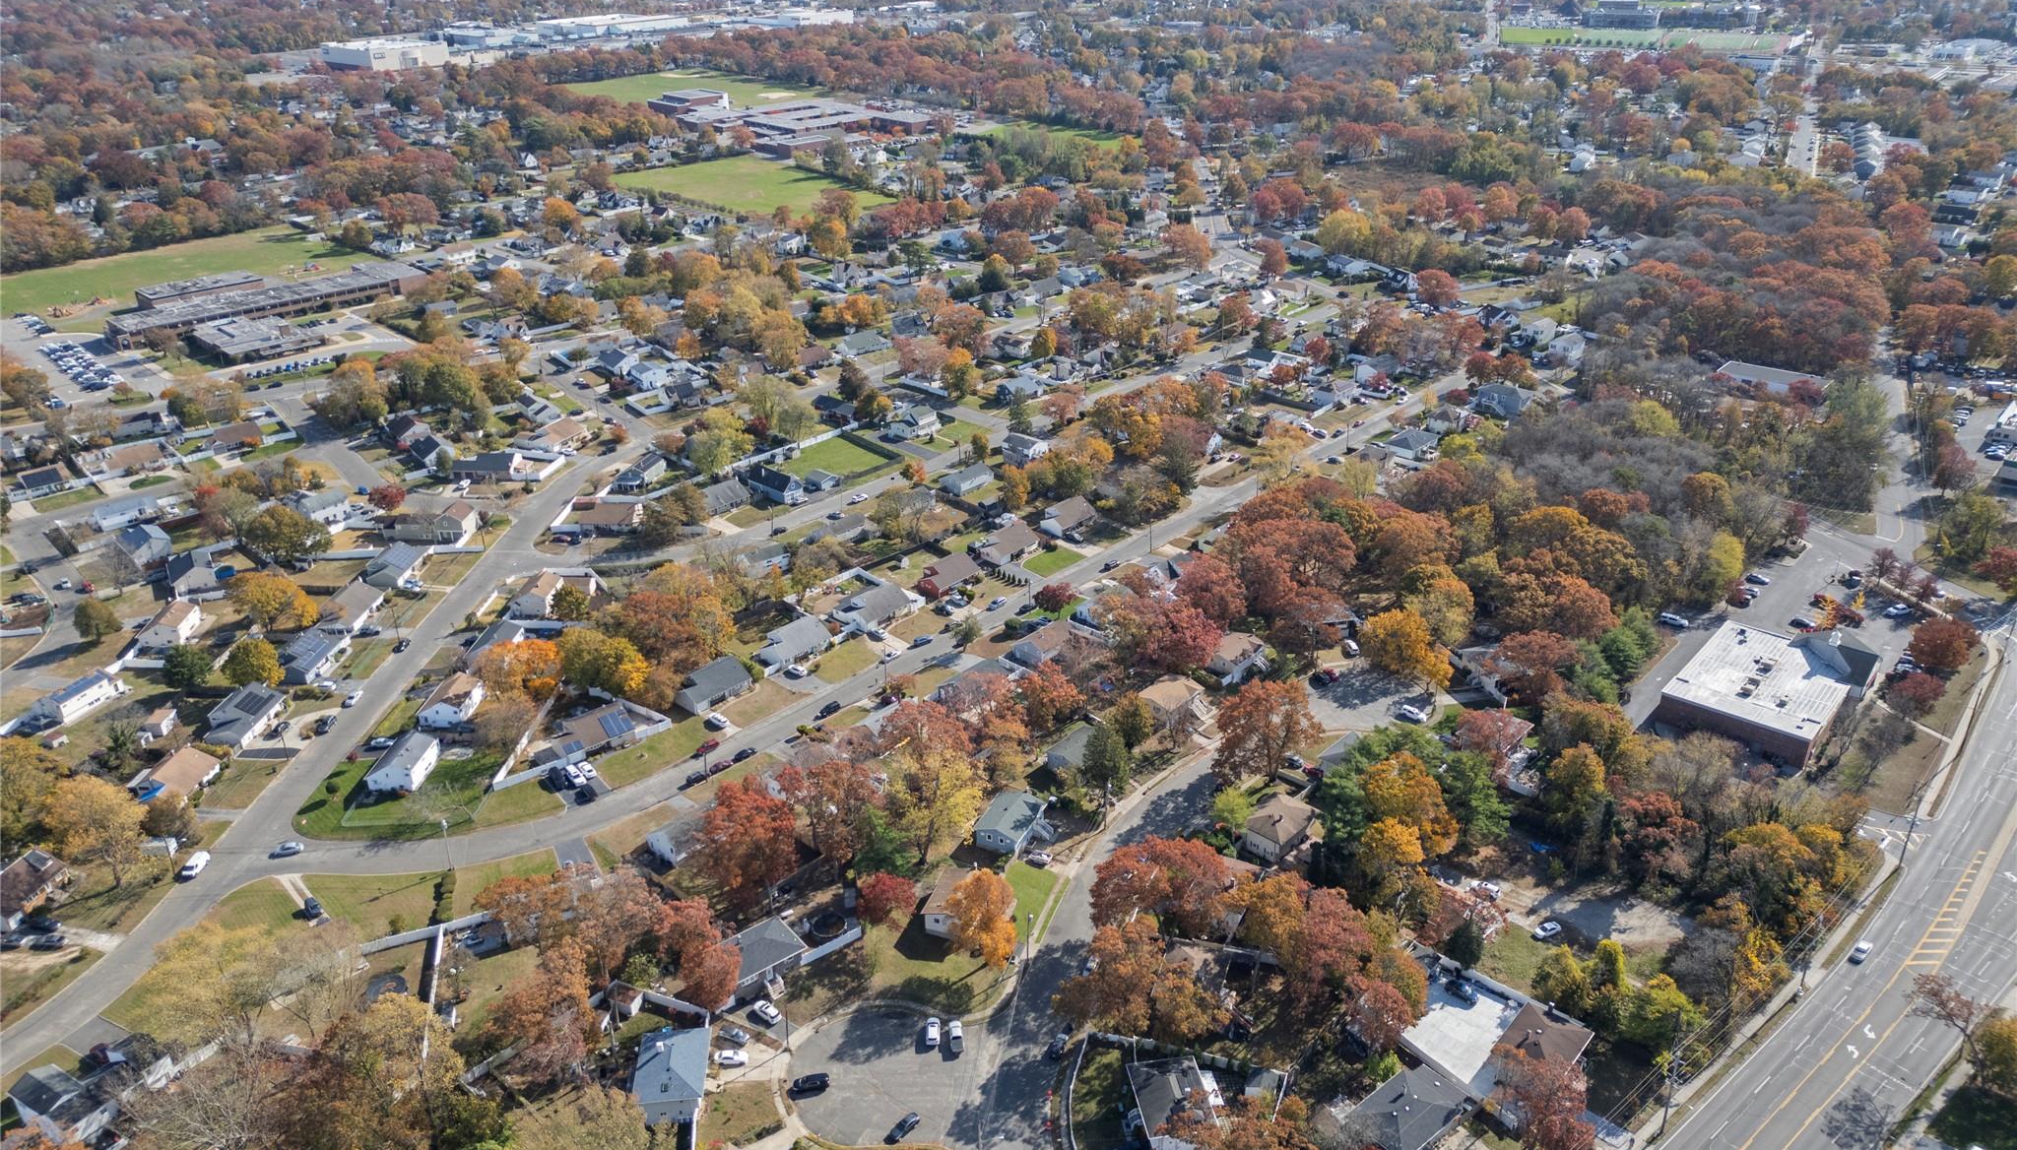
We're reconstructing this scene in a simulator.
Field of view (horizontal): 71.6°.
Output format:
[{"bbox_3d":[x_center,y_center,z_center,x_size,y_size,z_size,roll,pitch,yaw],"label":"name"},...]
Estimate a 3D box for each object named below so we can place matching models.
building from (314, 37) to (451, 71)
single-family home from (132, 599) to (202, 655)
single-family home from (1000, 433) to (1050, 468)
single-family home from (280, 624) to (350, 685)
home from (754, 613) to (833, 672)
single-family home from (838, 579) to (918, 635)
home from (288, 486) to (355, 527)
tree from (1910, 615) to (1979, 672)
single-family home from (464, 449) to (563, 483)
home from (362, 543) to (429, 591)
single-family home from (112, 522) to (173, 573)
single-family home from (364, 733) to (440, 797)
[{"bbox_3d":[-572.150,-477.990,1283.100,99.540,16.340,68.640,21,34,37],"label":"building"},{"bbox_3d":[-182.970,10.620,305.090,8.200,5.900,11.600,-4,27,-7],"label":"single-family home"},{"bbox_3d":[4.820,-35.110,392.890,10.690,7.330,8.510,20,34,36],"label":"single-family home"},{"bbox_3d":[-147.940,16.960,295.320,10.600,5.000,15.000,2,27,5],"label":"single-family home"},{"bbox_3d":[-45.301,13.504,293.544,10.000,4.900,13.800,22,34,38],"label":"home"},{"bbox_3d":[-30.230,7.120,311.810,10.800,5.000,14.400,22,35,38],"label":"single-family home"},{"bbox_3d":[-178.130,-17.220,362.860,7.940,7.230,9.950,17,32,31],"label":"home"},{"bbox_3d":[189.030,14.500,283.380,12.180,11.880,12.670,-1,27,0],"label":"tree"},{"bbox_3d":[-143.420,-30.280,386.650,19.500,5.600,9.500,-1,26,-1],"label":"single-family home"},{"bbox_3d":[-146.620,-2.650,334.480,11.000,5.000,17.500,2,27,5],"label":"home"},{"bbox_3d":[-213.990,-8.080,345.810,10.190,6.200,11.290,-23,34,-37],"label":"single-family home"},{"bbox_3d":[-110.750,34.030,256.130,8.200,5.800,11.700,1,26,3],"label":"single-family home"}]

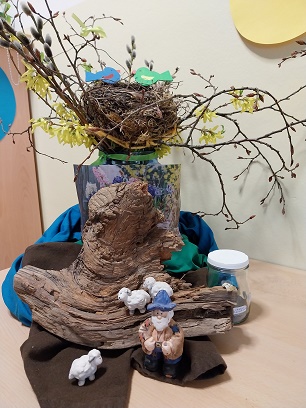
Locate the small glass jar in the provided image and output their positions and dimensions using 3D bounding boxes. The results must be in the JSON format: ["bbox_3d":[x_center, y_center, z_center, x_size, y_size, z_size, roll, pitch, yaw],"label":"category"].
[{"bbox_3d":[0.128,0.140,0.531,0.074,0.113,0.074,-1,12,0],"label":"small glass jar"}]

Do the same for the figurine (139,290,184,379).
[{"bbox_3d":[0.013,0.167,0.412,0.061,0.106,0.054,4,13,20],"label":"figurine"}]

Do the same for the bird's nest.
[{"bbox_3d":[-0.045,-0.155,0.559,0.180,0.115,0.175,-1,12,0],"label":"bird's nest"}]

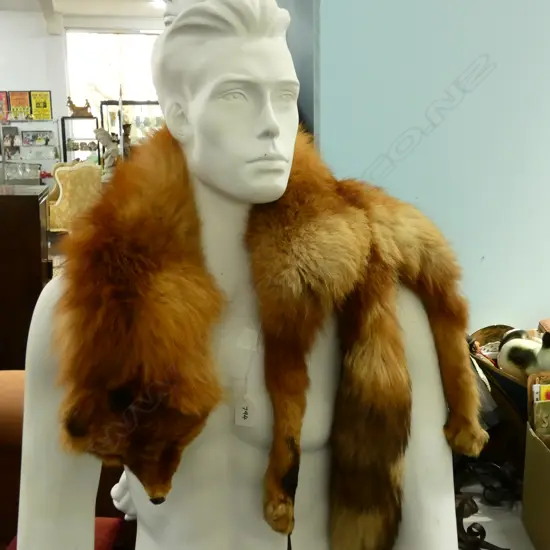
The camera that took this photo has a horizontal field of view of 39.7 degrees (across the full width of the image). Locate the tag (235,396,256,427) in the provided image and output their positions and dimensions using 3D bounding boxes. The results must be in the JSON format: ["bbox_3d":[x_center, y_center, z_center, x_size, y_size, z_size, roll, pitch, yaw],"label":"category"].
[{"bbox_3d":[-0.034,0.154,0.860,0.022,0.034,0.002,-3,11,-10],"label":"tag"}]

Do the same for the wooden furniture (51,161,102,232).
[{"bbox_3d":[-2.389,-0.878,9.617,0.680,1.070,0.660,-11,15,-41],"label":"wooden furniture"}]

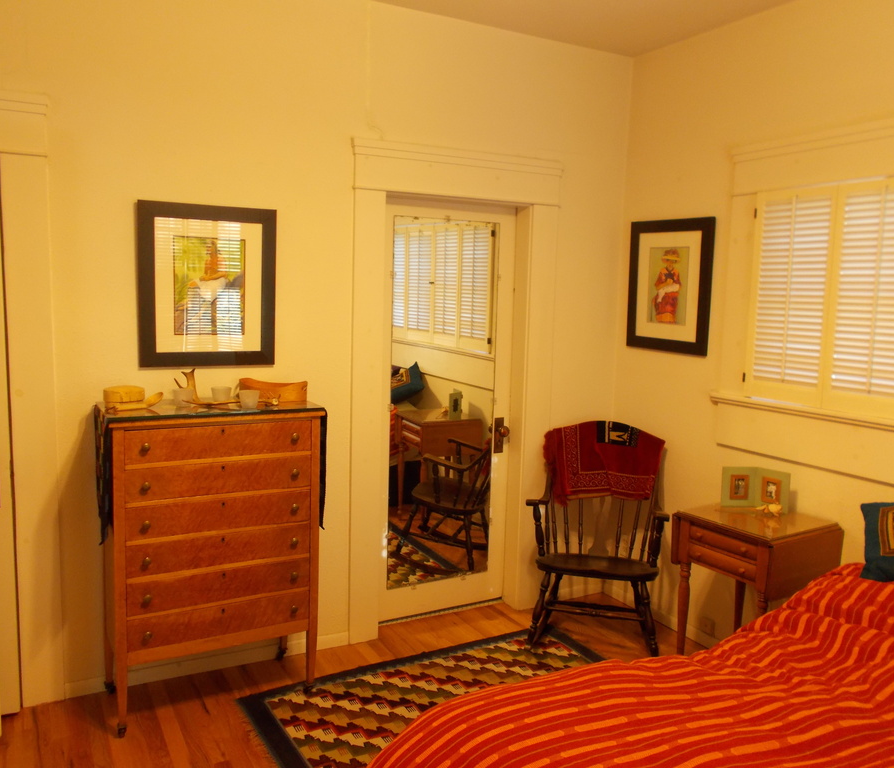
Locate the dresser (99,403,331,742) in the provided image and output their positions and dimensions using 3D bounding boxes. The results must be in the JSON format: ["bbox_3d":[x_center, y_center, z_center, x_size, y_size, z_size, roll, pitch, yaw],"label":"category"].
[{"bbox_3d":[-0.881,0.637,2.888,0.747,1.138,0.385,-2,8,-29],"label":"dresser"}]

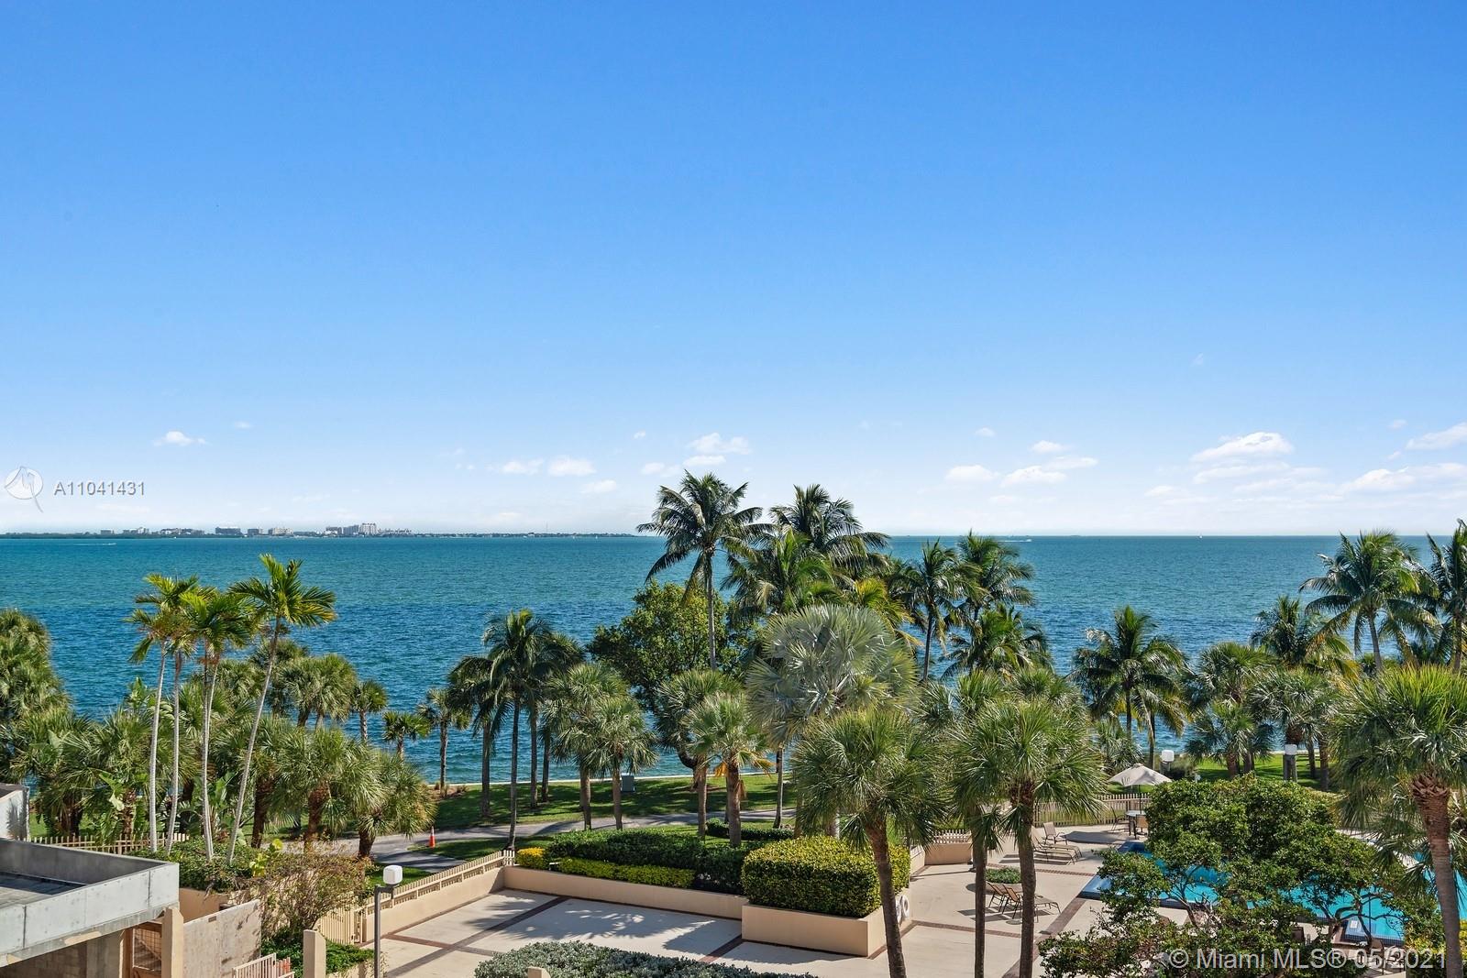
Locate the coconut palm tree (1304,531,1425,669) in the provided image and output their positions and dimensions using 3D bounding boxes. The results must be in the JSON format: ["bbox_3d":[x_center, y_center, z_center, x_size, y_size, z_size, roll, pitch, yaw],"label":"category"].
[{"bbox_3d":[30.002,8.112,67.770,5.740,12.250,5.700,0,-2,0],"label":"coconut palm tree"}]

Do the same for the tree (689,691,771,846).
[{"bbox_3d":[-0.150,10.526,53.500,3.100,5.886,3.100,0,-2,0],"label":"tree"}]

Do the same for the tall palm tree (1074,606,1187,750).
[{"bbox_3d":[19.159,9.970,68.709,5.550,8.590,5.500,0,-2,0],"label":"tall palm tree"}]

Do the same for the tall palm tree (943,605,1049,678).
[{"bbox_3d":[12.726,9.942,68.710,5.100,8.650,5.200,0,-2,0],"label":"tall palm tree"}]

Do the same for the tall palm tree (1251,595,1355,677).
[{"bbox_3d":[28.758,9.854,71.715,5.270,9.020,5.200,0,-2,0],"label":"tall palm tree"}]

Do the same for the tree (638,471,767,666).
[{"bbox_3d":[-1.330,6.763,60.418,5.438,15.043,5.438,0,-2,-1],"label":"tree"}]

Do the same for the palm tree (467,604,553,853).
[{"bbox_3d":[-8.714,9.439,56.183,3.612,9.430,3.612,0,-2,-9],"label":"palm tree"}]

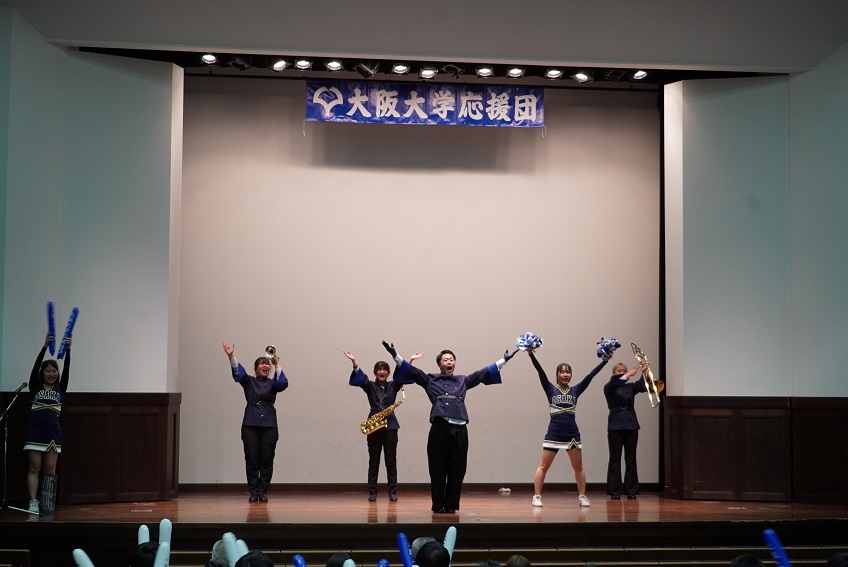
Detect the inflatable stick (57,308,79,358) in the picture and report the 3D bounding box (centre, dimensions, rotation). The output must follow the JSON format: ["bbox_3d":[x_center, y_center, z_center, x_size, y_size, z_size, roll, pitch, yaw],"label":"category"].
[{"bbox_3d":[-3.663,0.514,14.050,0.075,0.560,0.075,19,6,-5],"label":"inflatable stick"}]

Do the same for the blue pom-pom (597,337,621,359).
[{"bbox_3d":[2.037,0.707,15.100,0.260,0.230,0.250,1,-4,-6],"label":"blue pom-pom"}]

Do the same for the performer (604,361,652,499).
[{"bbox_3d":[2.402,1.719,16.100,0.520,1.600,0.480,1,-4,-9],"label":"performer"}]

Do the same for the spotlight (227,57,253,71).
[{"bbox_3d":[-2.101,-2.526,15.700,0.220,0.240,0.220,-2,-46,32],"label":"spotlight"}]

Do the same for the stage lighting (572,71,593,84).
[{"bbox_3d":[1.843,-2.407,15.900,0.230,0.260,0.200,5,-41,15],"label":"stage lighting"}]

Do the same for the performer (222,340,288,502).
[{"bbox_3d":[-1.904,1.559,15.450,0.700,1.800,0.480,1,-4,-5],"label":"performer"}]

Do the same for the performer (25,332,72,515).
[{"bbox_3d":[-3.924,1.459,14.250,0.430,1.870,0.360,1,-4,-10],"label":"performer"}]

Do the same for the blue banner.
[{"bbox_3d":[0.018,-2.137,16.300,2.830,0.470,0.040,1,-4,-7],"label":"blue banner"}]

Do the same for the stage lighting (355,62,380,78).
[{"bbox_3d":[-0.657,-2.477,15.900,0.240,0.220,0.220,-47,22,-27],"label":"stage lighting"}]

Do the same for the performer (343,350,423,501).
[{"bbox_3d":[-0.476,1.630,15.700,0.900,1.690,0.460,1,-4,-3],"label":"performer"}]

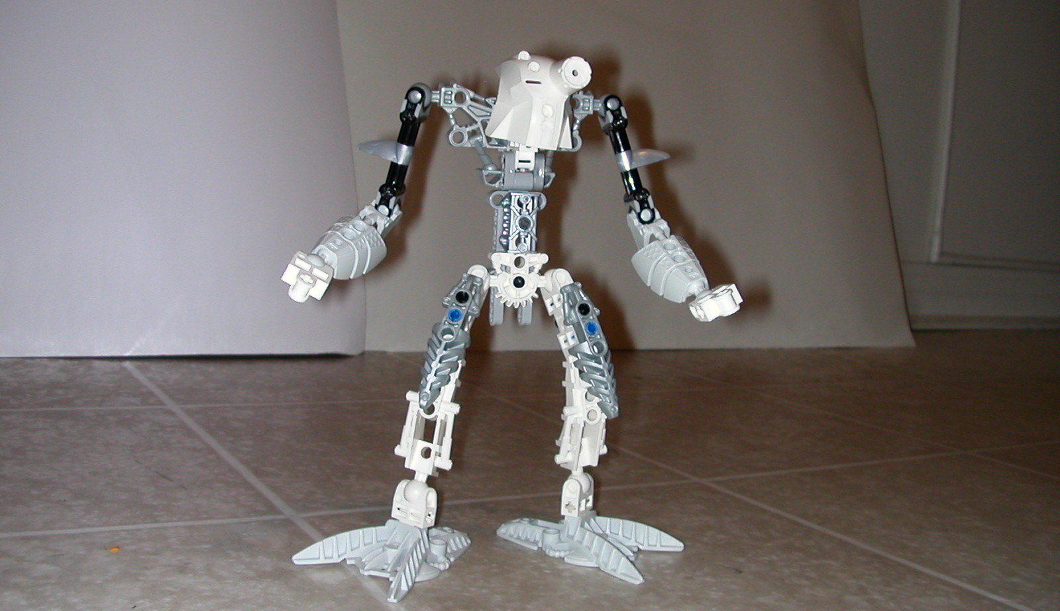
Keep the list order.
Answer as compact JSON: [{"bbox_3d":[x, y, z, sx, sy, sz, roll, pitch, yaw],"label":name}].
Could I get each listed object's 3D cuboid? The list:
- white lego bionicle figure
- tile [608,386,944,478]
[{"bbox_3d":[-0.010,0.003,0.446,0.183,0.205,0.080,2,6,-18],"label":"white lego bionicle figure"},{"bbox_3d":[0.133,0.086,0.773,0.226,0.009,0.226,1,7,-31],"label":"tile"}]

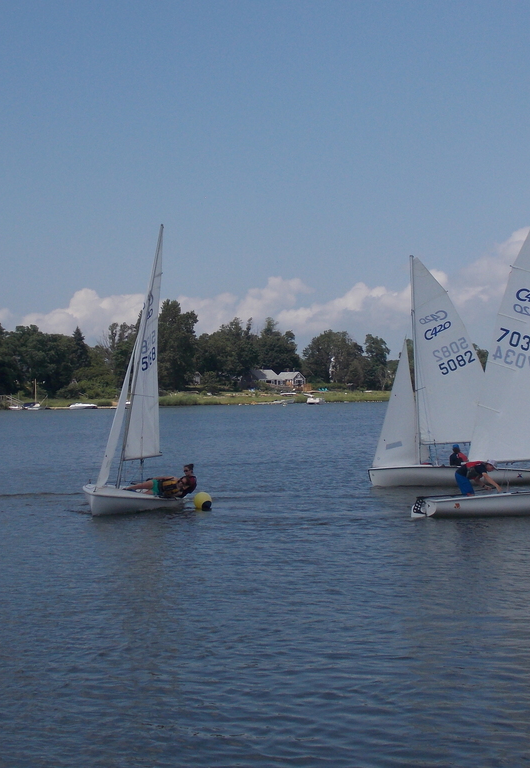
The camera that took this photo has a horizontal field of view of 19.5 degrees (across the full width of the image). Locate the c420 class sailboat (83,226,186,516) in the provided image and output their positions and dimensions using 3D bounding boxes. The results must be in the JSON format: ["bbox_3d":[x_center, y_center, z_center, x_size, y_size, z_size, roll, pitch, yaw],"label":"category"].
[{"bbox_3d":[-2.397,-0.255,32.314,1.700,6.101,4.470,10,2,15],"label":"c420 class sailboat"}]

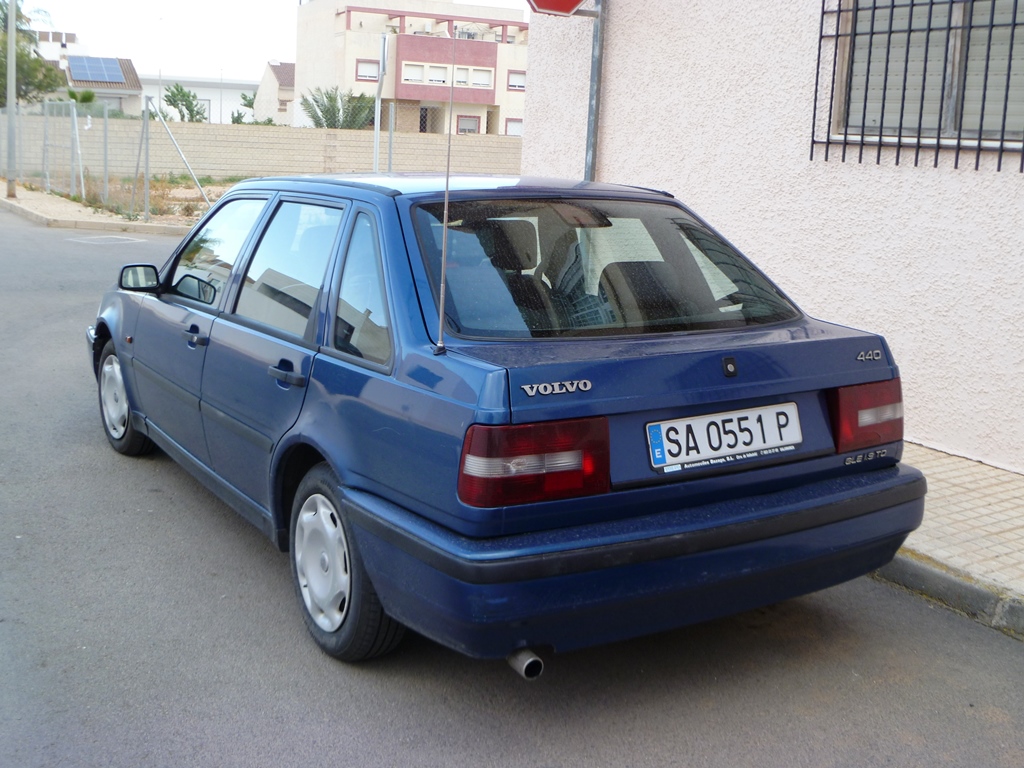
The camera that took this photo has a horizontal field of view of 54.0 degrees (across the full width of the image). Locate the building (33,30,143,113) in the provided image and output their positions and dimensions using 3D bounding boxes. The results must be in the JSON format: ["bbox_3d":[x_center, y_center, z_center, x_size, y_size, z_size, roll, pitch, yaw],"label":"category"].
[{"bbox_3d":[-23.746,-16.063,56.000,6.400,6.700,7.500,-3,13,-22],"label":"building"}]

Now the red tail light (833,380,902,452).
[{"bbox_3d":[1.027,0.088,2.914,0.345,0.175,0.150,-6,15,-32],"label":"red tail light"}]

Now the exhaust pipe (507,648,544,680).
[{"bbox_3d":[0.022,0.648,2.367,0.048,0.048,0.140,-6,15,-32],"label":"exhaust pipe"}]

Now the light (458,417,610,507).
[{"bbox_3d":[0.052,0.164,2.279,0.345,0.175,0.150,-6,15,-32],"label":"light"}]

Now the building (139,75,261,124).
[{"bbox_3d":[-20.925,-18.153,68.000,12.000,5.600,8.000,-3,13,-22],"label":"building"}]

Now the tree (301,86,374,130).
[{"bbox_3d":[-7.287,-10.544,42.000,3.300,3.700,3.300,-3,13,-20],"label":"tree"}]

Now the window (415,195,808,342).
[{"bbox_3d":[0.268,-0.352,2.922,1.190,0.080,0.520,-6,52,-32],"label":"window"}]

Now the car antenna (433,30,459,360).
[{"bbox_3d":[-0.152,-0.445,2.368,0.020,0.760,0.020,-4,15,-33],"label":"car antenna"}]

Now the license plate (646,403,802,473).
[{"bbox_3d":[0.547,0.135,2.554,0.525,0.120,0.020,-6,2,-32],"label":"license plate"}]

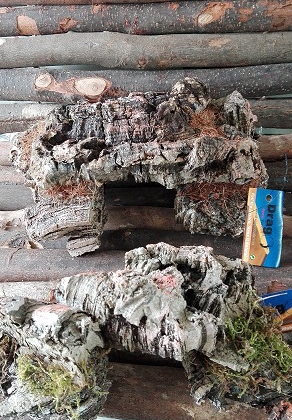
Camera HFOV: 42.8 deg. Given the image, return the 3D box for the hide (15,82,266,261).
[{"bbox_3d":[-0.008,-0.058,0.519,0.335,0.145,0.175,0,53,5],"label":"hide"}]

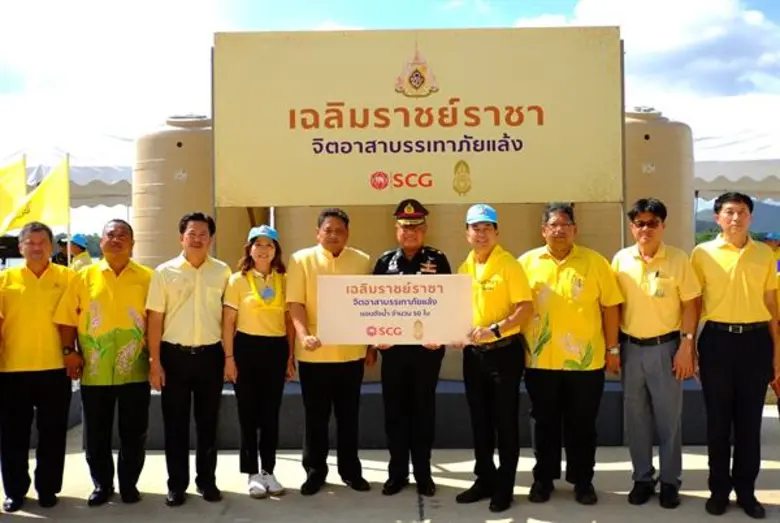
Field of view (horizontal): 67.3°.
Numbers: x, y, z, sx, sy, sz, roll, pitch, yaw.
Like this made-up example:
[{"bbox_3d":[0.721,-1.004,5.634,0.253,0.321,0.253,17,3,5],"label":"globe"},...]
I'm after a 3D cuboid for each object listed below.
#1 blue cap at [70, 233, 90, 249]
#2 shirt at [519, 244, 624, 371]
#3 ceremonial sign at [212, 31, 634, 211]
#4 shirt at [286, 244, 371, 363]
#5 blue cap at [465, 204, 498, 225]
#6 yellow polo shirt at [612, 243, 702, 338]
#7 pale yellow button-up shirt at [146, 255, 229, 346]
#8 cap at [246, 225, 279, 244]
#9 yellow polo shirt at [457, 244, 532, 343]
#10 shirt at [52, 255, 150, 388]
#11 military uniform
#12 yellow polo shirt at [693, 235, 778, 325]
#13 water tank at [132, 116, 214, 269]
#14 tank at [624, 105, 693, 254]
[{"bbox_3d":[-3.269,-0.213,6.100,0.270,0.150,0.180,15,3,9],"label":"blue cap"},{"bbox_3d":[1.062,0.269,3.430,0.580,0.740,0.360,0,1,23],"label":"shirt"},{"bbox_3d":[0.207,-1.048,4.250,2.950,1.280,0.080,0,1,1],"label":"ceremonial sign"},{"bbox_3d":[-0.376,0.257,3.580,0.510,0.720,0.320,-1,0,-10],"label":"shirt"},{"bbox_3d":[0.520,-0.266,3.310,0.185,0.125,0.260,0,1,10],"label":"blue cap"},{"bbox_3d":[1.533,0.167,3.370,0.500,0.560,0.280,0,1,27],"label":"yellow polo shirt"},{"bbox_3d":[-1.180,0.229,3.440,0.480,0.540,0.270,-1,1,-16],"label":"pale yellow button-up shirt"},{"bbox_3d":[-0.768,-0.160,3.530,0.185,0.135,0.260,-1,1,-15],"label":"cap"},{"bbox_3d":[0.593,0.183,3.360,0.440,0.560,0.300,0,1,29],"label":"yellow polo shirt"},{"bbox_3d":[-1.668,0.348,3.460,0.550,0.730,0.310,-1,1,-19],"label":"shirt"},{"bbox_3d":[0.131,0.507,3.580,0.490,1.760,0.360,-1,0,0],"label":"military uniform"},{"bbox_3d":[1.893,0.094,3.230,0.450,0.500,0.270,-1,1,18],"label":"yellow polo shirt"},{"bbox_3d":[-1.683,-0.150,5.250,1.150,2.230,1.150,-1,1,-18],"label":"water tank"},{"bbox_3d":[2.078,-0.230,5.329,1.250,2.330,1.250,-1,0,0],"label":"tank"}]

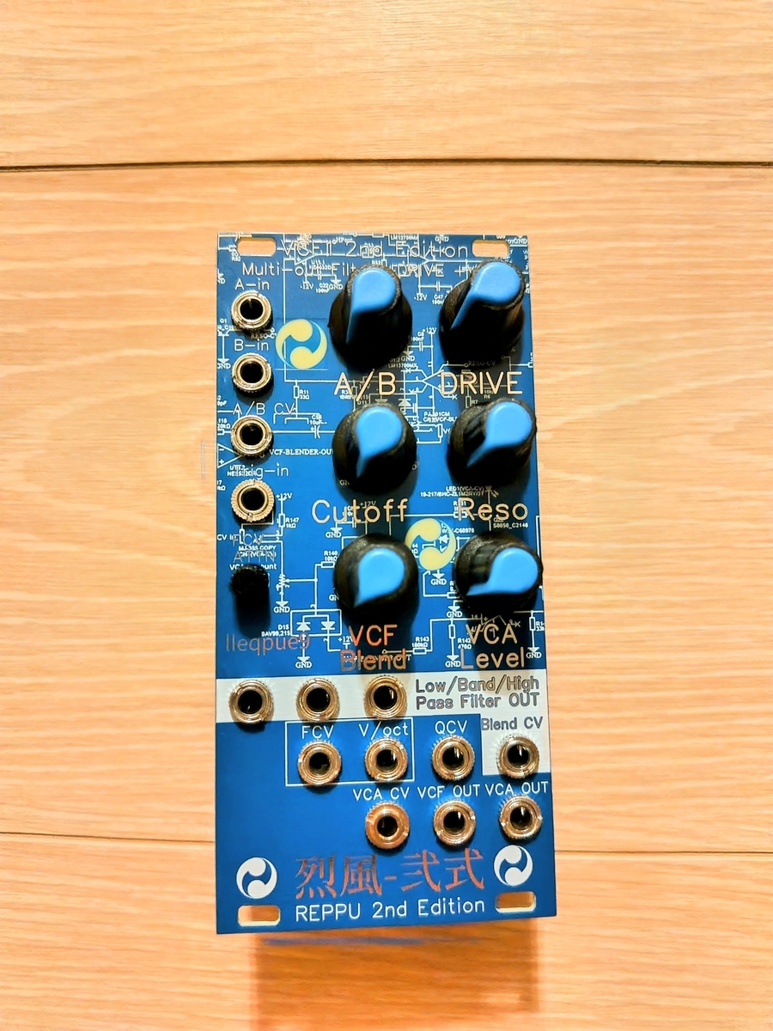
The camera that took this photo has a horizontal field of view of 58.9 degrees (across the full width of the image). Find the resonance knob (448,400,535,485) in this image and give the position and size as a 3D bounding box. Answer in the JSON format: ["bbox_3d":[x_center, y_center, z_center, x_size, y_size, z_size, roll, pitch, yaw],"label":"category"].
[{"bbox_3d":[0.020,-0.014,0.122,0.016,0.017,0.016,0,85,-4],"label":"resonance knob"}]

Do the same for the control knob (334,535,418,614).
[{"bbox_3d":[-0.001,0.010,0.118,0.016,0.017,0.016,0,85,-4],"label":"control knob"}]

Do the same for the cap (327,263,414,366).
[{"bbox_3d":[-0.002,-0.037,0.123,0.016,0.017,0.016,45,84,1],"label":"cap"}]

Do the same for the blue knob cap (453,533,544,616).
[{"bbox_3d":[0.021,0.010,0.120,0.016,0.017,0.016,-34,88,-6],"label":"blue knob cap"}]

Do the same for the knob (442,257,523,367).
[{"bbox_3d":[0.019,-0.038,0.124,0.016,0.017,0.016,-24,87,-5],"label":"knob"}]

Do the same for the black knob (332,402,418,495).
[{"bbox_3d":[-0.002,-0.013,0.120,0.016,0.017,0.016,0,85,-4],"label":"black knob"}]

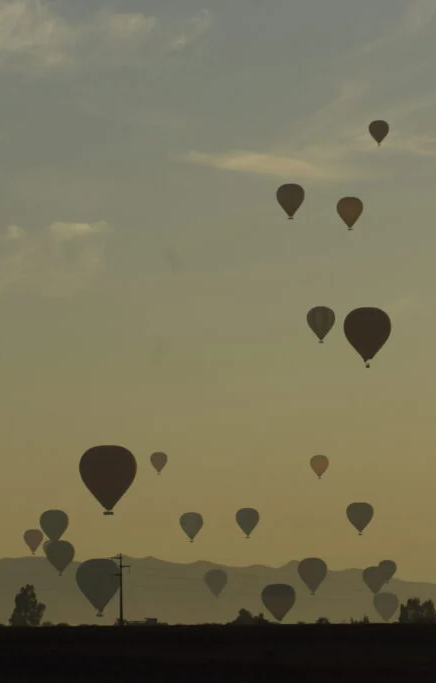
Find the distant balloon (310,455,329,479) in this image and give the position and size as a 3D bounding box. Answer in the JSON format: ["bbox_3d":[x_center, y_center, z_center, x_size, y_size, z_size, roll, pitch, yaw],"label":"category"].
[{"bbox_3d":[99.220,122.440,4985.650,18.500,23.860,18.500,0,-3,1],"label":"distant balloon"}]

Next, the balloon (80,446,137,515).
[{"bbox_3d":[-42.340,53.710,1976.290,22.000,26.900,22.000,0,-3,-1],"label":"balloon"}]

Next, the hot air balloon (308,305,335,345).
[{"bbox_3d":[78.830,-12.470,3903.850,21.500,28.440,21.500,0,-3,1],"label":"hot air balloon"}]

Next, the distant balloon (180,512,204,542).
[{"bbox_3d":[-22.900,162.390,4466.730,20.500,26.780,20.500,0,-3,0],"label":"distant balloon"}]

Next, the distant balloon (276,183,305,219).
[{"bbox_3d":[56.880,-109.340,4003.220,21.500,27.910,21.500,0,-3,1],"label":"distant balloon"}]

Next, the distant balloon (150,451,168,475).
[{"bbox_3d":[-59.000,122.000,5120.400,17.000,23.000,17.000,0,-3,-1],"label":"distant balloon"}]

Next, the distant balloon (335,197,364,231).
[{"bbox_3d":[102.890,-98.700,3976.070,20.500,26.560,20.500,0,-3,1],"label":"distant balloon"}]

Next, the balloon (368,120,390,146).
[{"bbox_3d":[139.830,-180.110,4435.990,17.500,22.350,17.500,0,-3,2],"label":"balloon"}]

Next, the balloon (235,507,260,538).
[{"bbox_3d":[25.950,159.070,4466.730,20.500,26.780,20.500,0,-3,0],"label":"balloon"}]

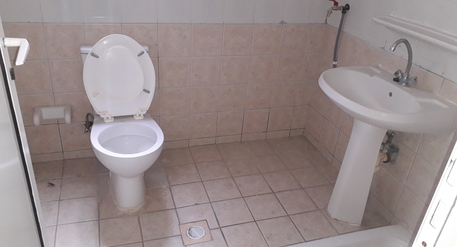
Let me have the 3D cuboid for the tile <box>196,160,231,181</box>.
[{"bbox_3d":[-0.098,0.312,2.327,0.200,0.009,0.198,-5,30,-18],"label":"tile"}]

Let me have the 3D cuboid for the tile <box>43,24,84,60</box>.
[{"bbox_3d":[-0.895,-0.451,1.958,0.199,0.200,0.012,-5,30,-18],"label":"tile"}]

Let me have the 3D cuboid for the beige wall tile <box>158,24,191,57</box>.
[{"bbox_3d":[-0.322,-0.500,2.156,0.199,0.200,0.010,-5,30,-18],"label":"beige wall tile"}]

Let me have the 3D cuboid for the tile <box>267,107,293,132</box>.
[{"bbox_3d":[0.391,-0.032,2.668,0.200,0.200,0.010,-5,30,-18],"label":"tile"}]

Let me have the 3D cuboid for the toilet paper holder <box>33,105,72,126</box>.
[{"bbox_3d":[-1.021,-0.048,2.080,0.190,0.084,0.076,-5,30,-18],"label":"toilet paper holder"}]

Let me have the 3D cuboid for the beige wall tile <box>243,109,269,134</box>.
[{"bbox_3d":[0.204,-0.015,2.626,0.200,0.200,0.010,-5,30,-18],"label":"beige wall tile"}]

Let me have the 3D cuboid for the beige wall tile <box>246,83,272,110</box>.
[{"bbox_3d":[0.220,-0.193,2.532,0.200,0.200,0.010,-5,30,-18],"label":"beige wall tile"}]

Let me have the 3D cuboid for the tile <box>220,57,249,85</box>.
[{"bbox_3d":[0.044,-0.355,2.375,0.199,0.200,0.010,-5,30,-18],"label":"tile"}]

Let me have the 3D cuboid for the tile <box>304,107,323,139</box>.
[{"bbox_3d":[0.642,-0.001,2.674,0.009,0.200,0.195,-5,30,-18],"label":"tile"}]

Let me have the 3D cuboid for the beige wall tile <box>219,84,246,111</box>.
[{"bbox_3d":[0.028,-0.177,2.471,0.199,0.200,0.010,-5,30,-18],"label":"beige wall tile"}]

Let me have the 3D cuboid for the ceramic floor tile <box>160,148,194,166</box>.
[{"bbox_3d":[-0.350,0.233,2.431,0.200,0.009,0.200,-5,30,-18],"label":"ceramic floor tile"}]

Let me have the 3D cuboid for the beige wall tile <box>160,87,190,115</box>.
[{"bbox_3d":[-0.352,-0.143,2.325,0.198,0.198,0.010,-5,30,-18],"label":"beige wall tile"}]

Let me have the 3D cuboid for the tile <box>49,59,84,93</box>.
[{"bbox_3d":[-0.910,-0.273,2.059,0.200,0.200,0.009,-5,30,-18],"label":"tile"}]

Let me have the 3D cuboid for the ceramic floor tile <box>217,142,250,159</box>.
[{"bbox_3d":[0.030,0.200,2.542,0.199,0.012,0.198,-5,30,-18],"label":"ceramic floor tile"}]

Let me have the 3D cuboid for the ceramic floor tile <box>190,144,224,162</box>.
[{"bbox_3d":[-0.160,0.214,2.480,0.200,0.010,0.193,-5,30,-18],"label":"ceramic floor tile"}]

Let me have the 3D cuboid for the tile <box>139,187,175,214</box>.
[{"bbox_3d":[-0.419,0.438,2.040,0.200,0.009,0.198,-5,30,-18],"label":"tile"}]

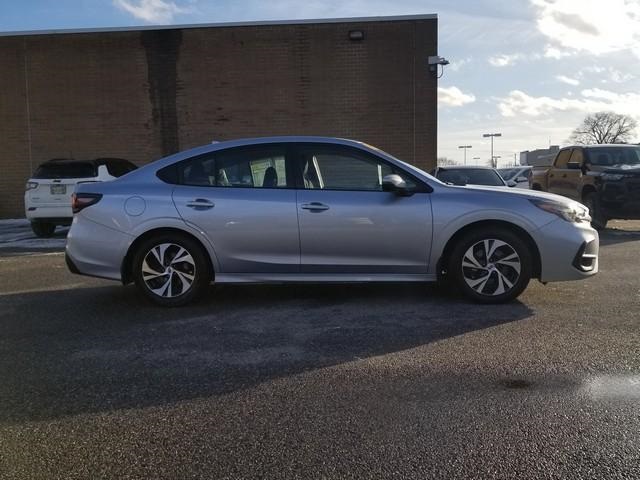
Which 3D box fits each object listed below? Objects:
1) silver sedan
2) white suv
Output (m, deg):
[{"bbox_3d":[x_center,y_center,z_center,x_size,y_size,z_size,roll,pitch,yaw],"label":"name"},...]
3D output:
[{"bbox_3d":[0.050,-0.250,4.910,4.840,1.490,1.860,-1,5,4],"label":"silver sedan"},{"bbox_3d":[-5.330,-1.080,11.650,1.850,1.650,4.400,-1,5,-2],"label":"white suv"}]

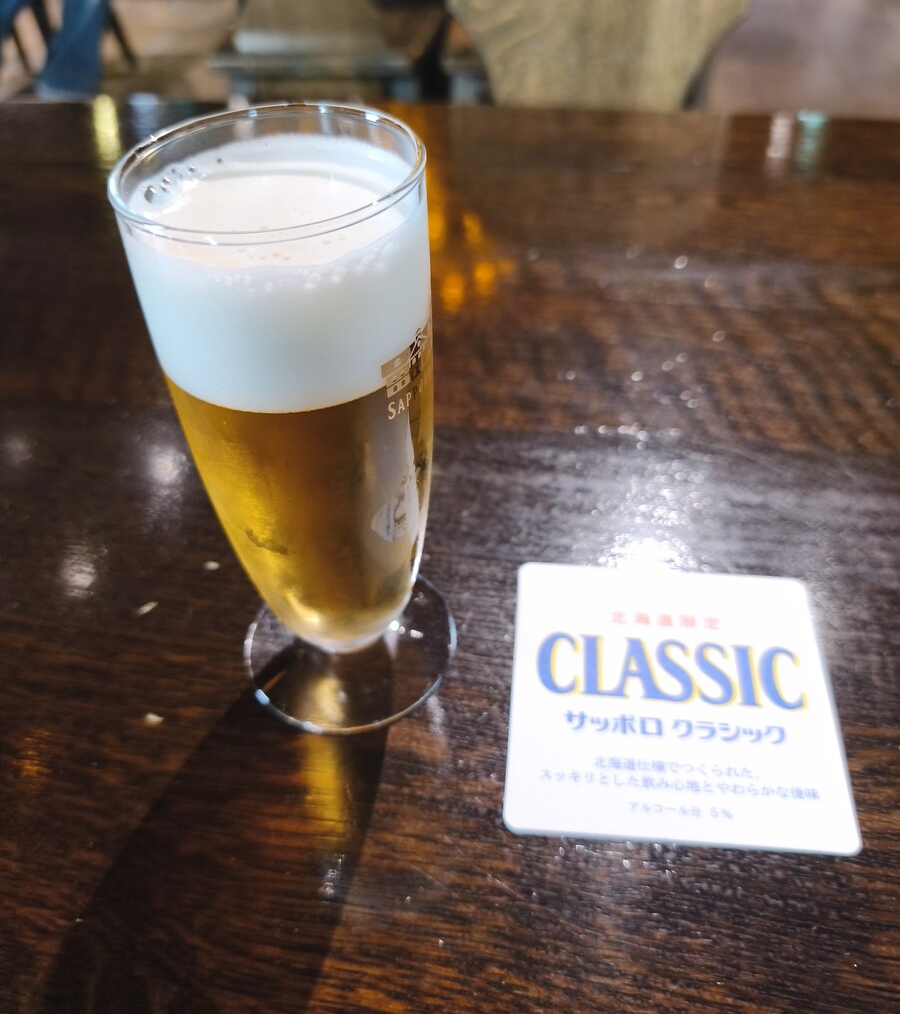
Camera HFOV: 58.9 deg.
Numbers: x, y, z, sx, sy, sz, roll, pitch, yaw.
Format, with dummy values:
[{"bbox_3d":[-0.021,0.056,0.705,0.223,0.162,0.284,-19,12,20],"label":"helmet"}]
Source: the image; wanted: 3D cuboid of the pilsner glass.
[{"bbox_3d":[-0.032,-0.011,0.201,0.067,0.151,0.067,-1,45,1],"label":"pilsner glass"}]

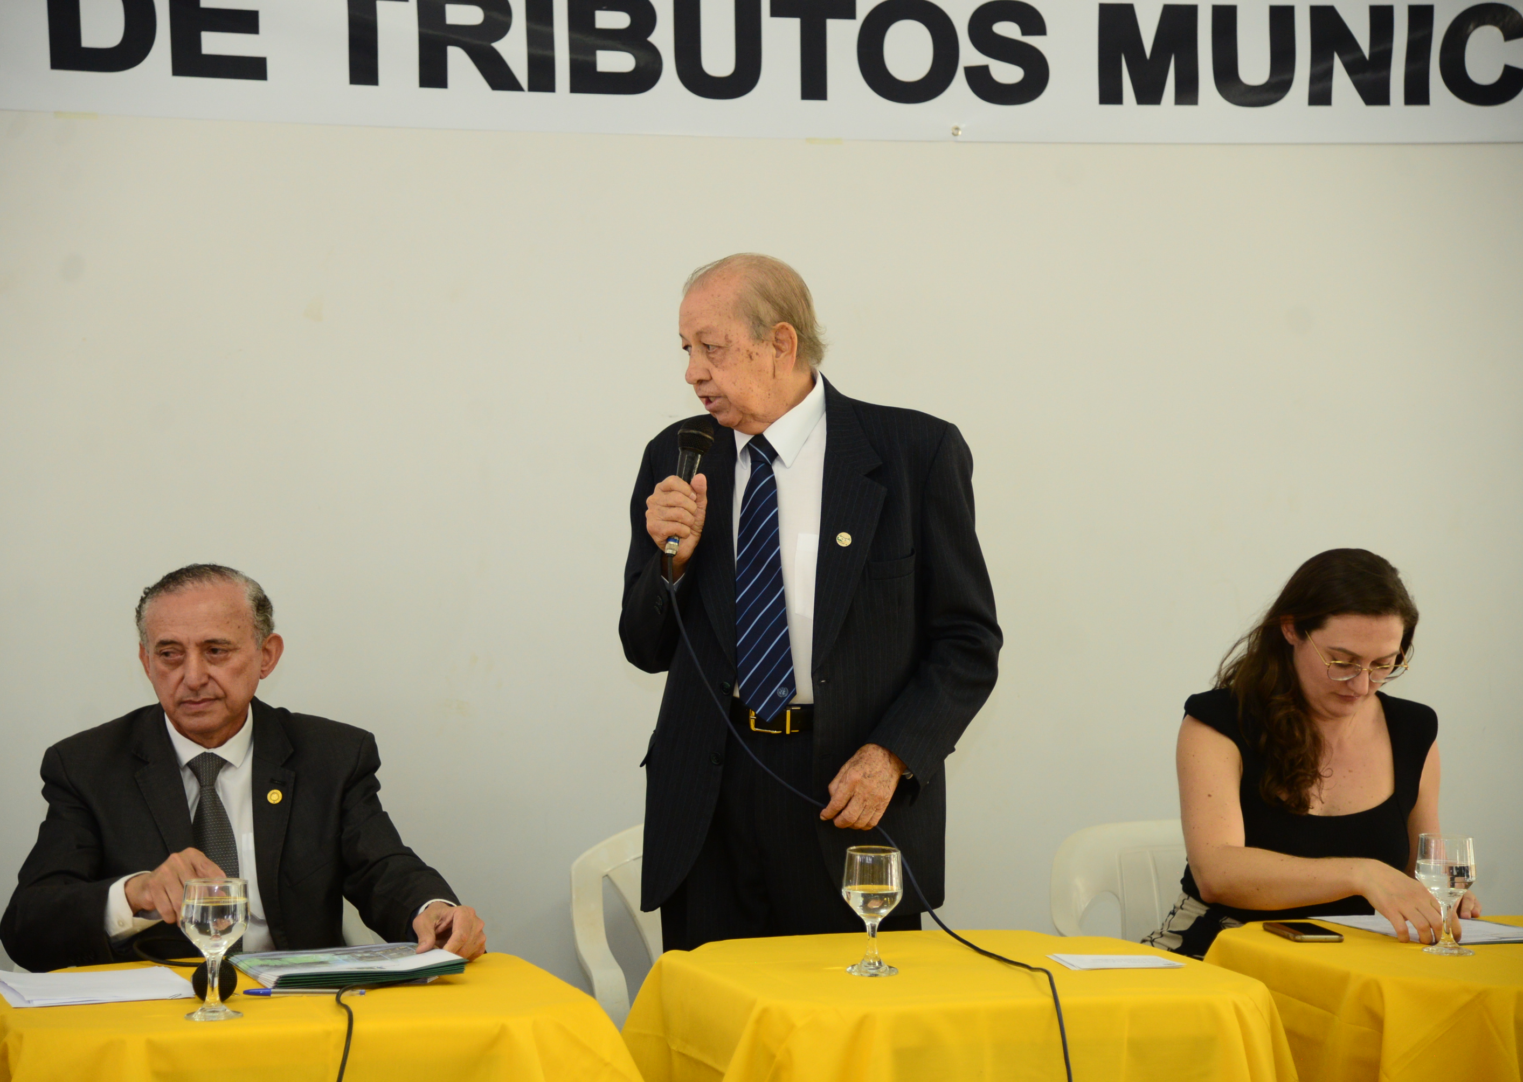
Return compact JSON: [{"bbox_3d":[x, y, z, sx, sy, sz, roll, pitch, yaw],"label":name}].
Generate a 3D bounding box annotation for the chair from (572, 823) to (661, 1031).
[{"bbox_3d":[-0.040,0.862,5.100,0.480,0.860,0.530,0,0,-12],"label":"chair"}]

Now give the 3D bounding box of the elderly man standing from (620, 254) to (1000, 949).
[{"bbox_3d":[0.066,0.440,4.770,0.550,1.690,0.420,0,0,22],"label":"elderly man standing"}]

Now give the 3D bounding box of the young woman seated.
[{"bbox_3d":[0.830,0.648,4.880,0.520,1.270,0.800,0,0,-27],"label":"young woman seated"}]

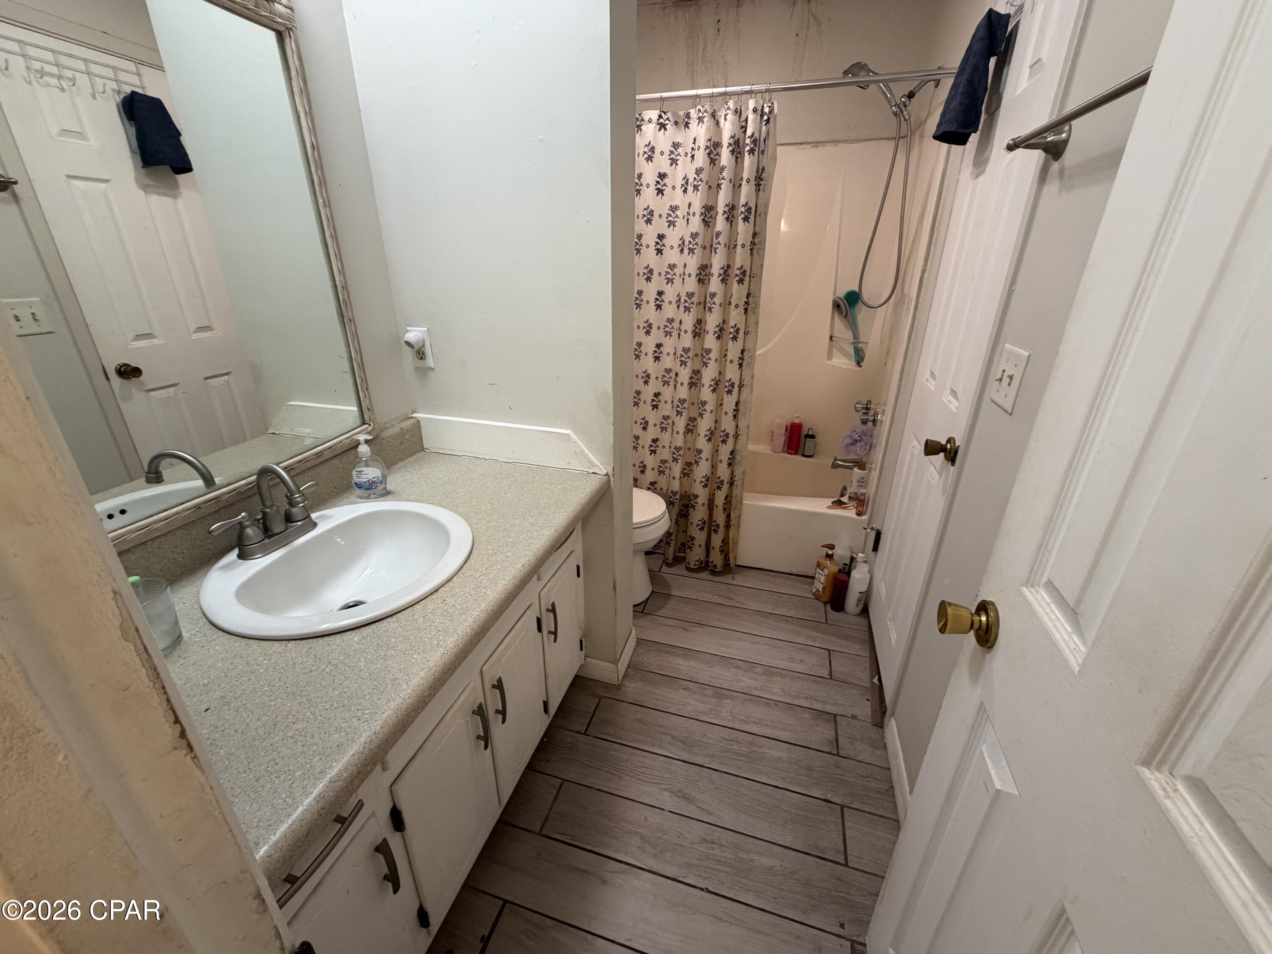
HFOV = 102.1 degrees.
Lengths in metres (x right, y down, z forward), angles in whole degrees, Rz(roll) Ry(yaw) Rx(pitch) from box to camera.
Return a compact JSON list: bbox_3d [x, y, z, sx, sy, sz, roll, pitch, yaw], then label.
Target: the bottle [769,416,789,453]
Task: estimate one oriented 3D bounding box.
[{"bbox_3d":[0.793,-0.234,2.845,0.075,0.198,0.050,7,24,15],"label":"bottle"}]

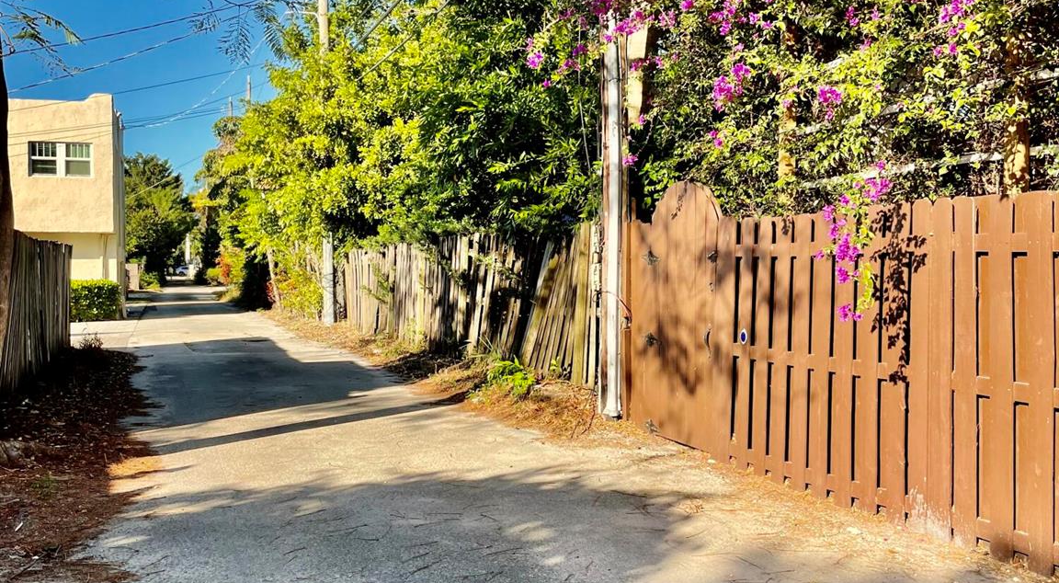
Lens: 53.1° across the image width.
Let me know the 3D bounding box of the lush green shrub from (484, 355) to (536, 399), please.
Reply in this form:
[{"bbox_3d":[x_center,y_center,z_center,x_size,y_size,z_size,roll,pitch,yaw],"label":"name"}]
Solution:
[{"bbox_3d":[-0.226,0.965,12.050,0.530,0.440,0.480,-1,2,-18],"label":"lush green shrub"}]

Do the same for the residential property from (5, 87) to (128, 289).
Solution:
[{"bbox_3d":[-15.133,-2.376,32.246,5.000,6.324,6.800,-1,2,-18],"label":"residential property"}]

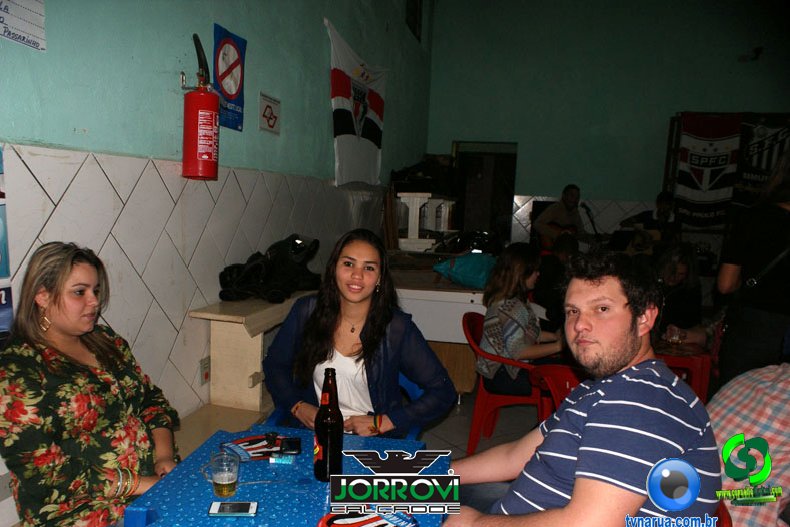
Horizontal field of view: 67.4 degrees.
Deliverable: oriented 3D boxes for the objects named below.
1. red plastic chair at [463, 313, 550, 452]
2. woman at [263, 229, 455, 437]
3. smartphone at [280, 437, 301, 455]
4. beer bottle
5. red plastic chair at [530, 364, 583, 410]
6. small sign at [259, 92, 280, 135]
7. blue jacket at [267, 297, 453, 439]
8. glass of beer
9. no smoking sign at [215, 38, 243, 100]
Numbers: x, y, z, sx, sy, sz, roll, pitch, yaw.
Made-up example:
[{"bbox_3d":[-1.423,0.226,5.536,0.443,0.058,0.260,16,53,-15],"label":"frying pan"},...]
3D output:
[{"bbox_3d":[0.698,0.695,3.294,0.550,0.800,0.550,4,7,15],"label":"red plastic chair"},{"bbox_3d":[-0.118,0.559,1.833,0.600,1.320,0.660,2,6,3],"label":"woman"},{"bbox_3d":[-0.298,0.516,1.695,0.058,0.013,0.112,1,6,-8],"label":"smartphone"},{"bbox_3d":[-0.172,0.425,1.575,0.075,0.290,0.075,2,6,0],"label":"beer bottle"},{"bbox_3d":[0.897,0.817,2.582,0.550,0.800,0.550,-1,7,-22],"label":"red plastic chair"},{"bbox_3d":[-0.681,-0.812,3.229,0.010,0.195,0.270,3,6,11],"label":"small sign"},{"bbox_3d":[-0.111,0.356,1.851,0.580,0.550,0.360,2,6,3],"label":"blue jacket"},{"bbox_3d":[-0.409,0.505,1.434,0.074,0.096,0.072,2,6,0],"label":"glass of beer"},{"bbox_3d":[-0.768,-0.900,2.750,0.015,0.280,0.270,3,6,11],"label":"no smoking sign"}]

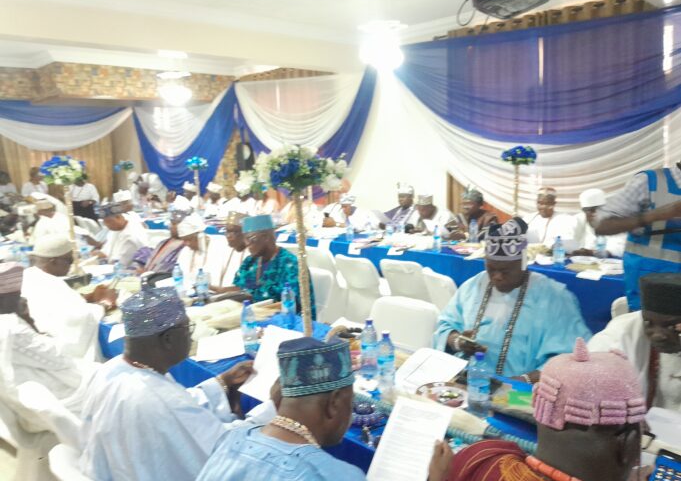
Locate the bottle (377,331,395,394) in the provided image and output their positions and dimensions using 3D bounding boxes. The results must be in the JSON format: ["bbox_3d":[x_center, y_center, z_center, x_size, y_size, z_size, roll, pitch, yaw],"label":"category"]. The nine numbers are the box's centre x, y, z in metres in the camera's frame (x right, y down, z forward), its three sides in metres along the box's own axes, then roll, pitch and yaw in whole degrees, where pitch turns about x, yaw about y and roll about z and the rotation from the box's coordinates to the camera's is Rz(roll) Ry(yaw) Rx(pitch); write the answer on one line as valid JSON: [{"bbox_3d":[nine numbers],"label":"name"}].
[{"bbox_3d":[0.173,0.456,1.914,0.067,0.232,0.067,-1,10,0],"label":"bottle"}]

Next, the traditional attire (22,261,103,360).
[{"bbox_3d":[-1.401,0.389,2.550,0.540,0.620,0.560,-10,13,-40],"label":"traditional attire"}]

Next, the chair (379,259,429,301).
[{"bbox_3d":[0.614,0.571,3.859,0.450,0.880,0.550,6,12,39],"label":"chair"}]

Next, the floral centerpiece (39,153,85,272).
[{"bbox_3d":[-2.383,-0.212,4.515,0.430,1.050,0.430,-7,9,-27],"label":"floral centerpiece"}]

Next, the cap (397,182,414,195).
[{"bbox_3d":[0.705,-0.564,5.550,0.190,0.150,0.200,7,13,41],"label":"cap"}]

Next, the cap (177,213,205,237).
[{"bbox_3d":[-1.173,-0.113,4.000,0.200,0.150,0.210,-18,12,4],"label":"cap"}]

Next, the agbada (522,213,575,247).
[{"bbox_3d":[2.037,0.011,5.020,0.600,0.620,0.420,6,12,39],"label":"agbada"}]

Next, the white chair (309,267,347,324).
[{"bbox_3d":[-0.348,0.674,3.600,0.450,0.890,0.530,5,11,45],"label":"white chair"}]

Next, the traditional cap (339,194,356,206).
[{"bbox_3d":[0.089,-0.481,6.050,0.190,0.130,0.200,-11,21,4],"label":"traditional cap"}]

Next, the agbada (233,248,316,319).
[{"bbox_3d":[-0.424,0.333,3.461,0.460,0.610,0.570,-10,11,-40],"label":"agbada"}]

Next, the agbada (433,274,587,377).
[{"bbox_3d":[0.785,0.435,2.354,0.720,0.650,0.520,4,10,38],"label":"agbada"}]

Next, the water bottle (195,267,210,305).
[{"bbox_3d":[-0.877,0.283,3.217,0.073,0.245,0.073,6,12,39],"label":"water bottle"}]

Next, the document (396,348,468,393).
[{"bbox_3d":[0.360,0.510,2.048,0.220,0.025,0.300,4,10,39],"label":"document"}]

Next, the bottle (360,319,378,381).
[{"bbox_3d":[0.110,0.431,2.025,0.068,0.250,0.068,-3,8,0],"label":"bottle"}]

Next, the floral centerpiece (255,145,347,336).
[{"bbox_3d":[-0.167,0.035,2.324,0.420,0.930,0.420,-1,10,0],"label":"floral centerpiece"}]

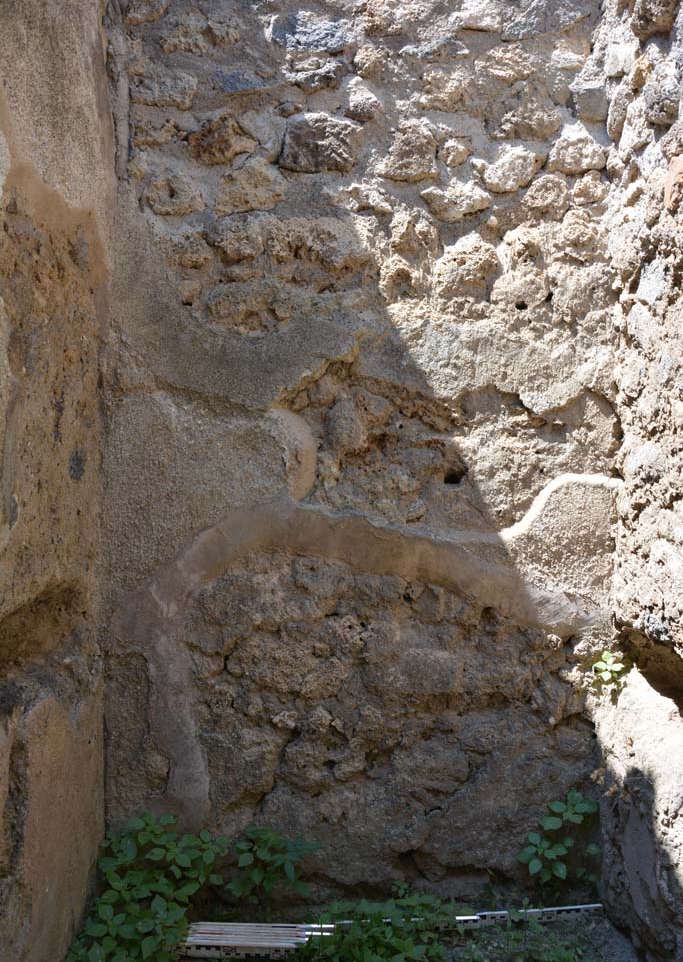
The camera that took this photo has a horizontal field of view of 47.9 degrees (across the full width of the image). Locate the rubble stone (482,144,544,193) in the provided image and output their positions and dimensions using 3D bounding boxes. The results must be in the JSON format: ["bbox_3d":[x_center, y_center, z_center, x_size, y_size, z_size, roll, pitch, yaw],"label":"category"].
[{"bbox_3d":[0.381,-0.692,1.700,0.130,0.103,0.090,0,0,0],"label":"rubble stone"}]

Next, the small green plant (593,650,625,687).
[{"bbox_3d":[0.570,0.397,1.635,0.069,0.069,0.058,0,0,0],"label":"small green plant"}]

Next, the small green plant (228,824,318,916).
[{"bbox_3d":[-0.146,0.831,1.635,0.187,0.185,0.150,0,0,0],"label":"small green plant"}]

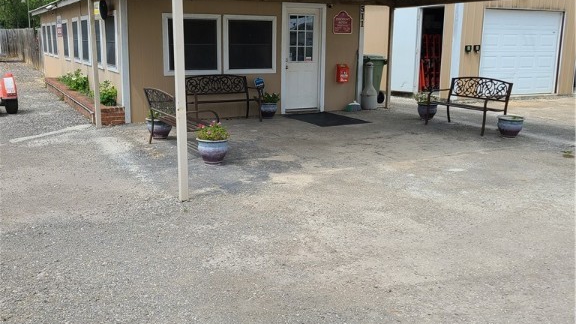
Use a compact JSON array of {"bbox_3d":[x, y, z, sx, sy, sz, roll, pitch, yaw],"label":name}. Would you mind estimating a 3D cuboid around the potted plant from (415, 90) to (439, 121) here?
[{"bbox_3d":[2.672,-1.097,11.103,0.420,0.570,0.420,0,12,0],"label":"potted plant"}]

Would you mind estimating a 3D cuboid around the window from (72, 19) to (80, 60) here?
[{"bbox_3d":[-5.143,-2.950,14.068,0.090,1.070,1.060,-6,14,-28],"label":"window"}]

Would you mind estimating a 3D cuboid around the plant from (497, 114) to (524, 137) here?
[{"bbox_3d":[3.584,-0.564,9.253,0.415,0.330,0.415,-6,14,-28],"label":"plant"}]

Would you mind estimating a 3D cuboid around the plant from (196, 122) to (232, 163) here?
[{"bbox_3d":[-0.935,-0.248,7.176,0.420,0.540,0.420,0,12,0],"label":"plant"}]

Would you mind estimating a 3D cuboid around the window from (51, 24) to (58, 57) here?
[{"bbox_3d":[-7.735,-4.008,19.120,0.080,1.140,1.380,-6,13,-27],"label":"window"}]

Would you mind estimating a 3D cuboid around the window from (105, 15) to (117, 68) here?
[{"bbox_3d":[-3.294,-2.223,10.770,0.090,1.070,1.060,-6,14,-28],"label":"window"}]

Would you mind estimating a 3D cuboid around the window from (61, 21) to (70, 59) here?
[{"bbox_3d":[-5.964,-3.272,15.532,0.090,1.070,1.060,-6,14,-28],"label":"window"}]

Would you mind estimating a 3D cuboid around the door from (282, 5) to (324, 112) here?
[{"bbox_3d":[0.316,-2.089,11.776,1.010,2.170,0.120,-6,14,-28],"label":"door"}]

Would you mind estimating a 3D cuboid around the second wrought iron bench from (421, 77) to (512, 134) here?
[{"bbox_3d":[3.116,-1.003,10.022,0.650,0.860,1.320,-7,14,-32],"label":"second wrought iron bench"}]

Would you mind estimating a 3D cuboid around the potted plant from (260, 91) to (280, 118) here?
[{"bbox_3d":[-0.381,-1.117,11.226,0.360,0.510,0.360,-6,13,-27],"label":"potted plant"}]

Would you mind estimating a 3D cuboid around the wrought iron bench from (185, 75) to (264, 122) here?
[{"bbox_3d":[-1.188,-1.173,10.612,1.310,0.860,0.630,-6,13,-27],"label":"wrought iron bench"}]

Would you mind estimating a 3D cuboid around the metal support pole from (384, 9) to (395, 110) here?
[{"bbox_3d":[2.263,-2.270,12.756,0.090,2.180,0.090,-6,13,-27],"label":"metal support pole"}]

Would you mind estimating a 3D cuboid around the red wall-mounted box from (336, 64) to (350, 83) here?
[{"bbox_3d":[1.172,-1.861,12.146,0.240,0.365,0.130,-6,14,-28],"label":"red wall-mounted box"}]

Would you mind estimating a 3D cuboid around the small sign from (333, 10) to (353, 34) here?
[{"bbox_3d":[1.162,-2.913,12.020,0.480,0.500,0.030,-6,13,-27],"label":"small sign"}]

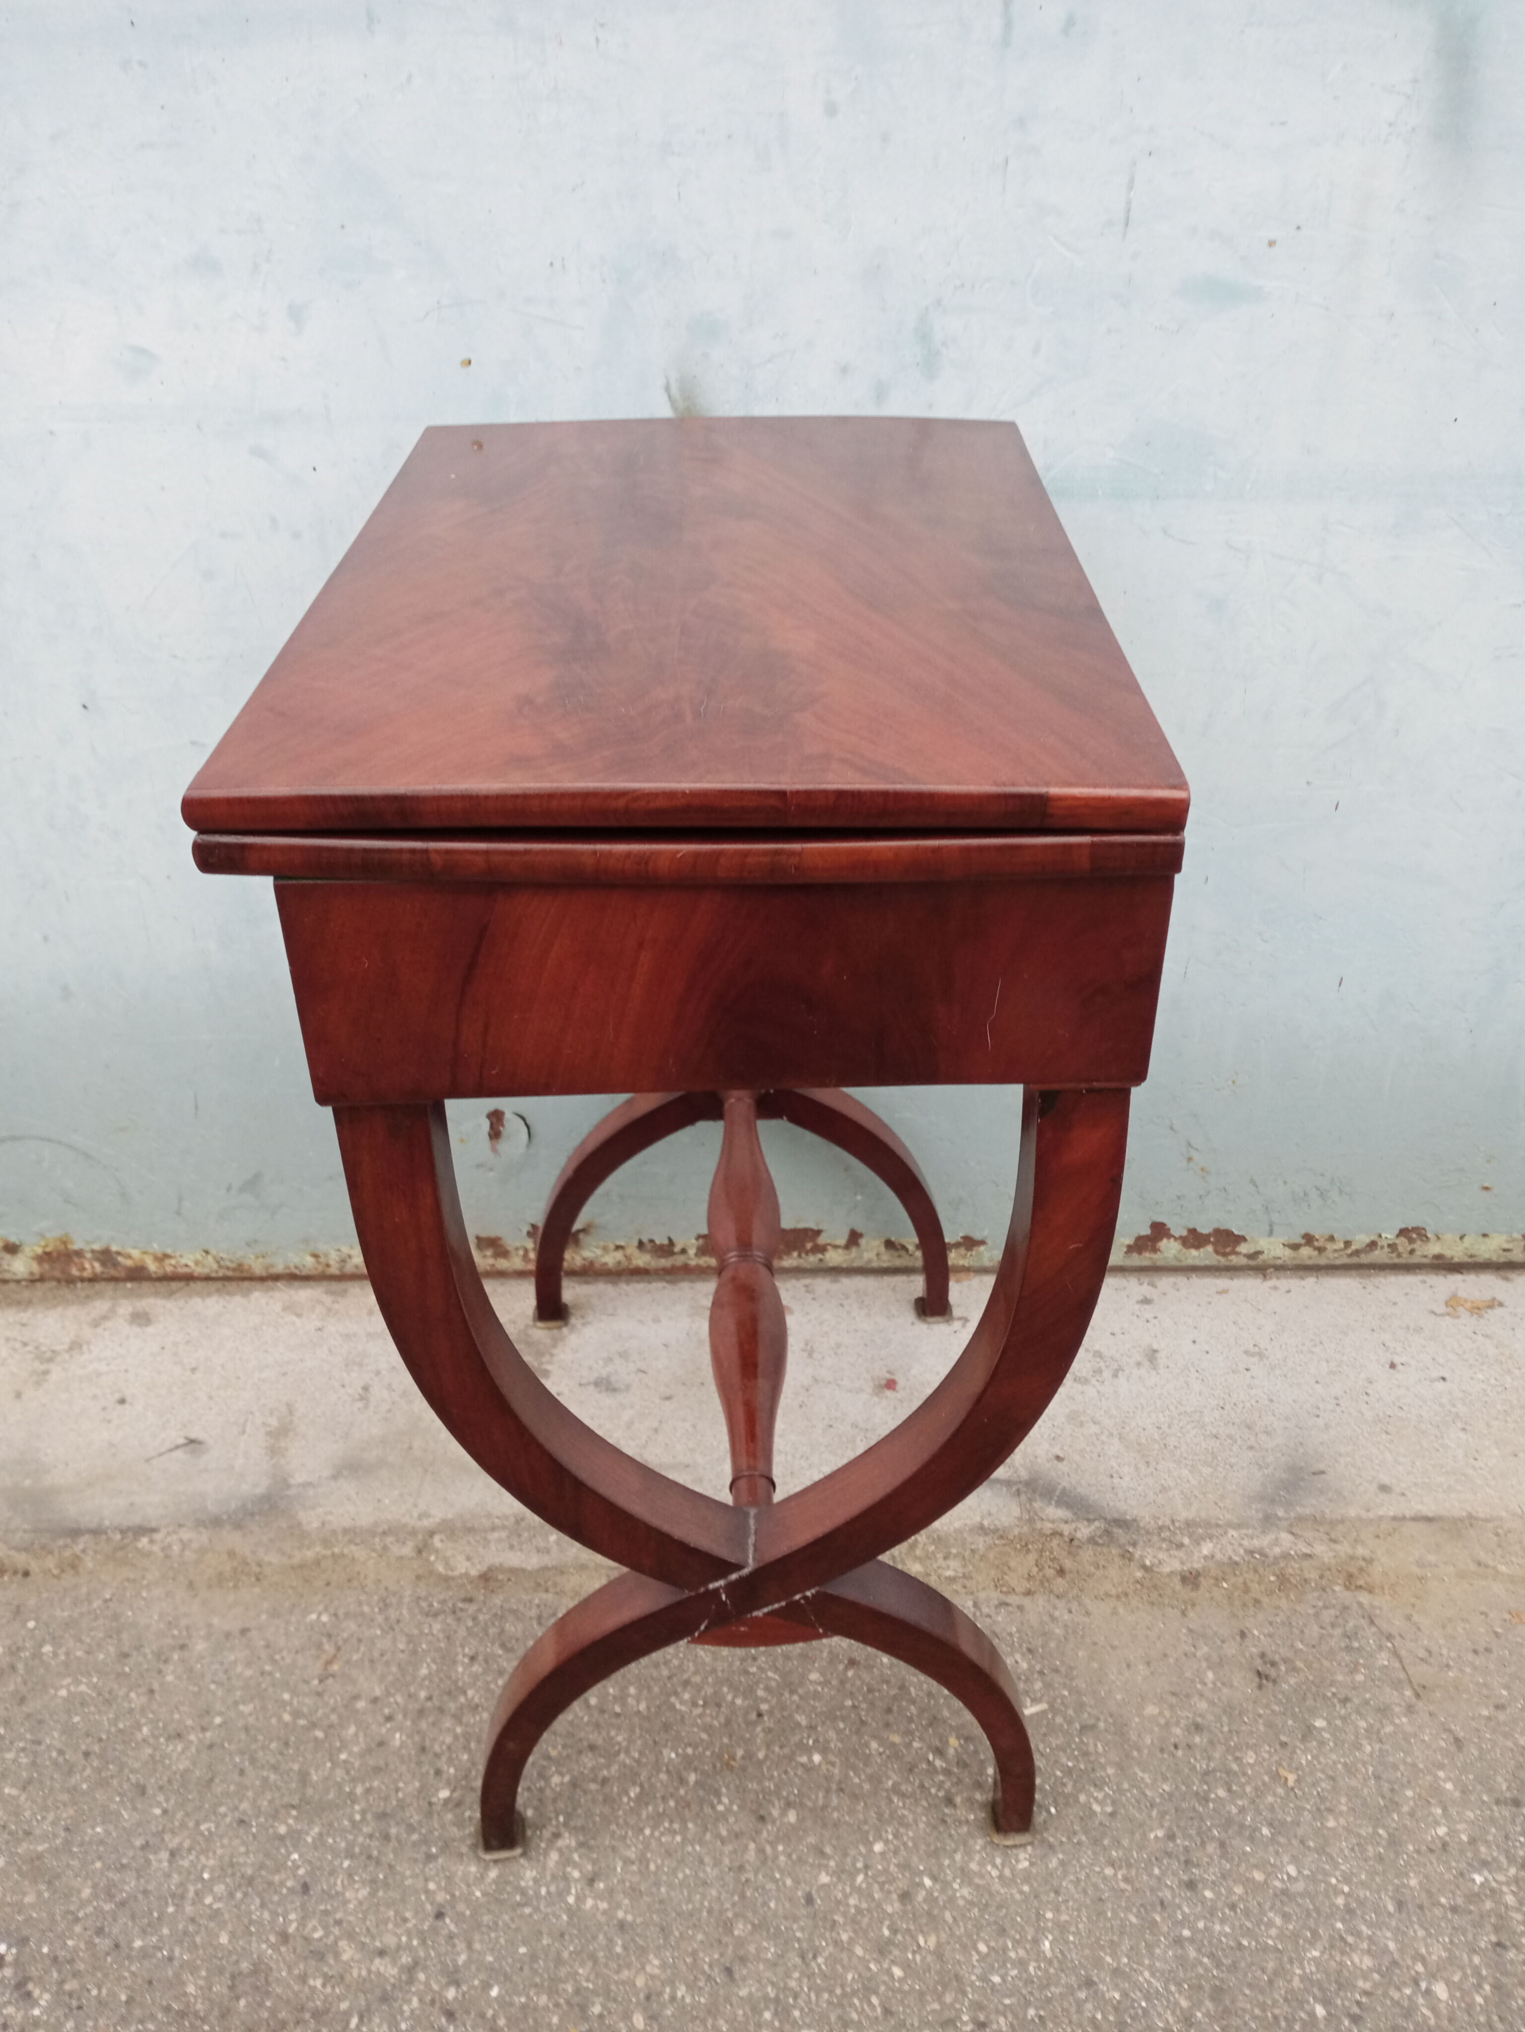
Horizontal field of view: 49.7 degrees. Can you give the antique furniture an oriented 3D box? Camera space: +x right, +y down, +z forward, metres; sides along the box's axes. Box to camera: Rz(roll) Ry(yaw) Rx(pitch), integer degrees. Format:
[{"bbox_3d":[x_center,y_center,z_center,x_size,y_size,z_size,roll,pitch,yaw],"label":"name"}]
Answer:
[{"bbox_3d":[-0.025,0.079,1.071,0.395,0.765,0.555,-1,34,0],"label":"antique furniture"}]

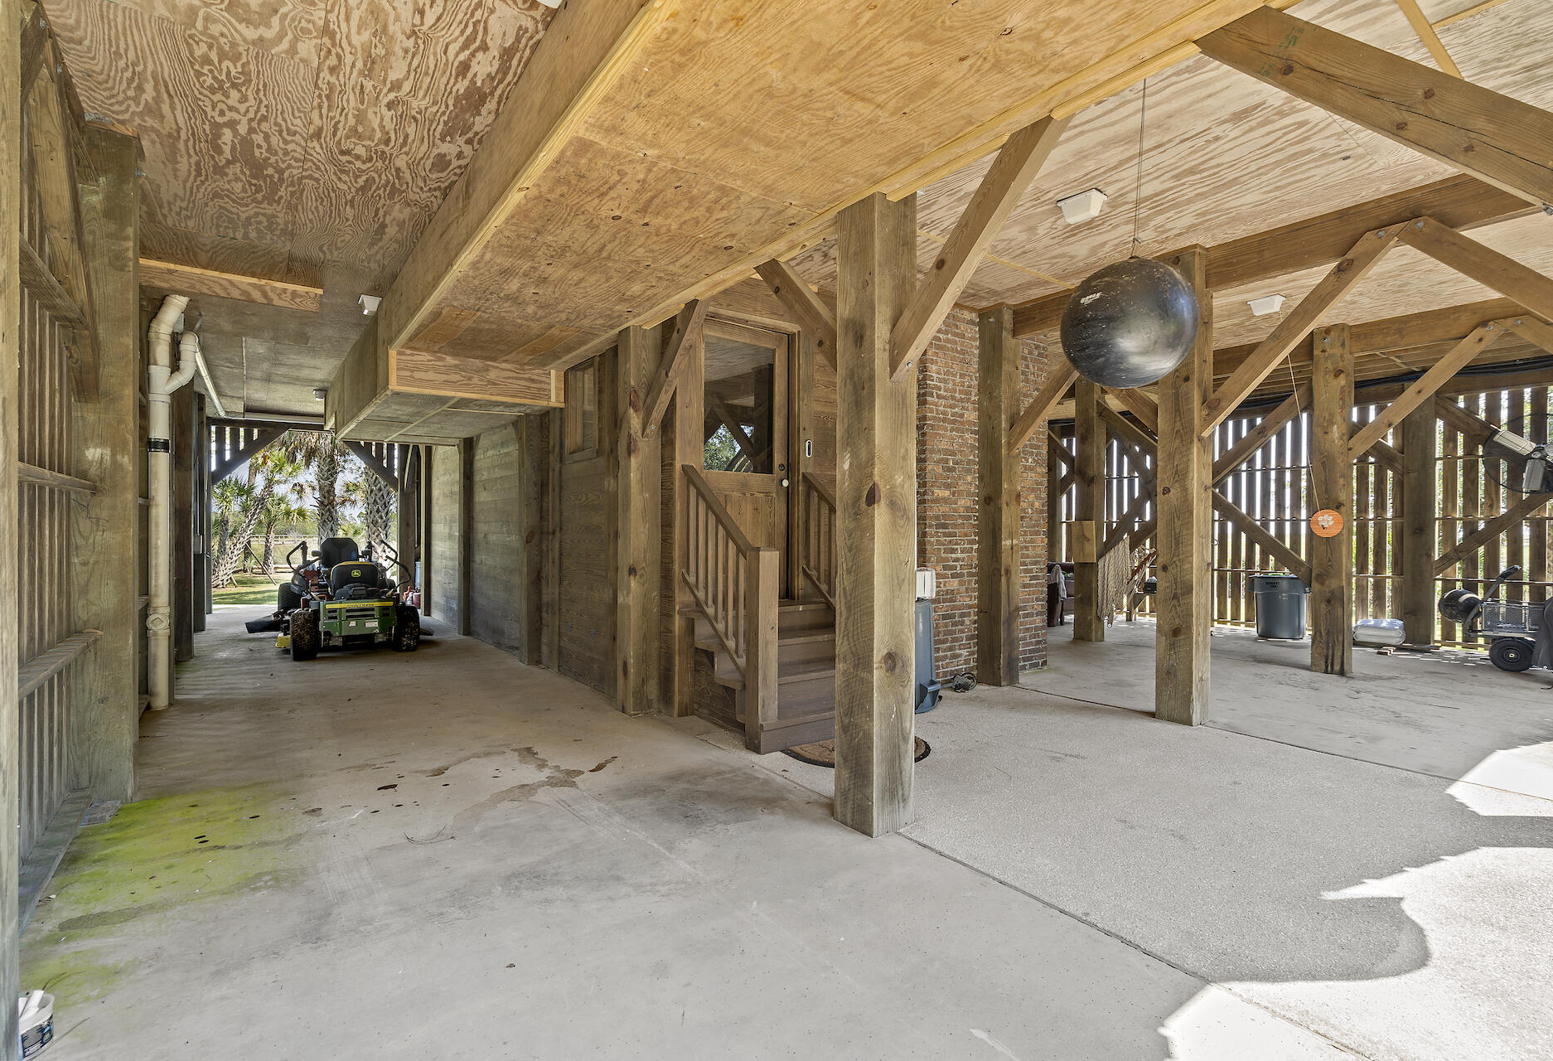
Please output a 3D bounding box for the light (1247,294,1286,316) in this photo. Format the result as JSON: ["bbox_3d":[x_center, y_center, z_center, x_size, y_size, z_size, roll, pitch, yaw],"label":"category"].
[{"bbox_3d":[4.114,-1.870,5.935,0.178,0.120,0.225,0,1,-36],"label":"light"}]

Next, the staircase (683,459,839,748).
[{"bbox_3d":[0.106,0.435,5.011,1.233,1.807,1.039,0,1,-36],"label":"staircase"}]

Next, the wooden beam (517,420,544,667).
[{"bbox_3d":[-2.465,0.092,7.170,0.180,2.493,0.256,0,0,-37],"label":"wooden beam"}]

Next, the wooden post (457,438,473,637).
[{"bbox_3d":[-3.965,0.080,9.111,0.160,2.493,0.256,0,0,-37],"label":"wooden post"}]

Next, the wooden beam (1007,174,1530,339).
[{"bbox_3d":[3.044,-1.779,4.765,0.125,0.277,3.504,0,1,-36],"label":"wooden beam"}]

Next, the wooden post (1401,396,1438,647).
[{"bbox_3d":[7.852,-0.185,8.599,0.256,3.151,0.256,0,0,-37],"label":"wooden post"}]

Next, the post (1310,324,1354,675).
[{"bbox_3d":[5.190,-0.281,6.578,0.247,3.213,0.247,0,1,-36],"label":"post"}]

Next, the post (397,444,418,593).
[{"bbox_3d":[-6.592,-0.173,12.546,0.247,2.881,0.247,0,1,-36],"label":"post"}]

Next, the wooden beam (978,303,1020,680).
[{"bbox_3d":[1.941,-0.285,6.143,0.247,3.227,0.247,0,1,-36],"label":"wooden beam"}]

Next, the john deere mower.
[{"bbox_3d":[-5.099,0.685,8.147,1.500,1.246,2.100,0,1,-32],"label":"john deere mower"}]

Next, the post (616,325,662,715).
[{"bbox_3d":[-1.018,-0.070,5.262,0.247,2.812,0.247,0,1,-36],"label":"post"}]

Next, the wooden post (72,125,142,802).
[{"bbox_3d":[-3.309,-0.293,3.484,0.240,3.274,0.253,0,0,-37],"label":"wooden post"}]

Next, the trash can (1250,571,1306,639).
[{"bbox_3d":[6.544,0.985,9.152,0.650,0.800,0.600,0,0,36],"label":"trash can"}]

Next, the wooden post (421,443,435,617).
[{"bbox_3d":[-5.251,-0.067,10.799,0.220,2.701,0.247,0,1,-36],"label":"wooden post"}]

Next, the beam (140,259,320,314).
[{"bbox_3d":[-4.209,-1.896,5.496,1.130,0.171,0.080,0,0,-37],"label":"beam"}]

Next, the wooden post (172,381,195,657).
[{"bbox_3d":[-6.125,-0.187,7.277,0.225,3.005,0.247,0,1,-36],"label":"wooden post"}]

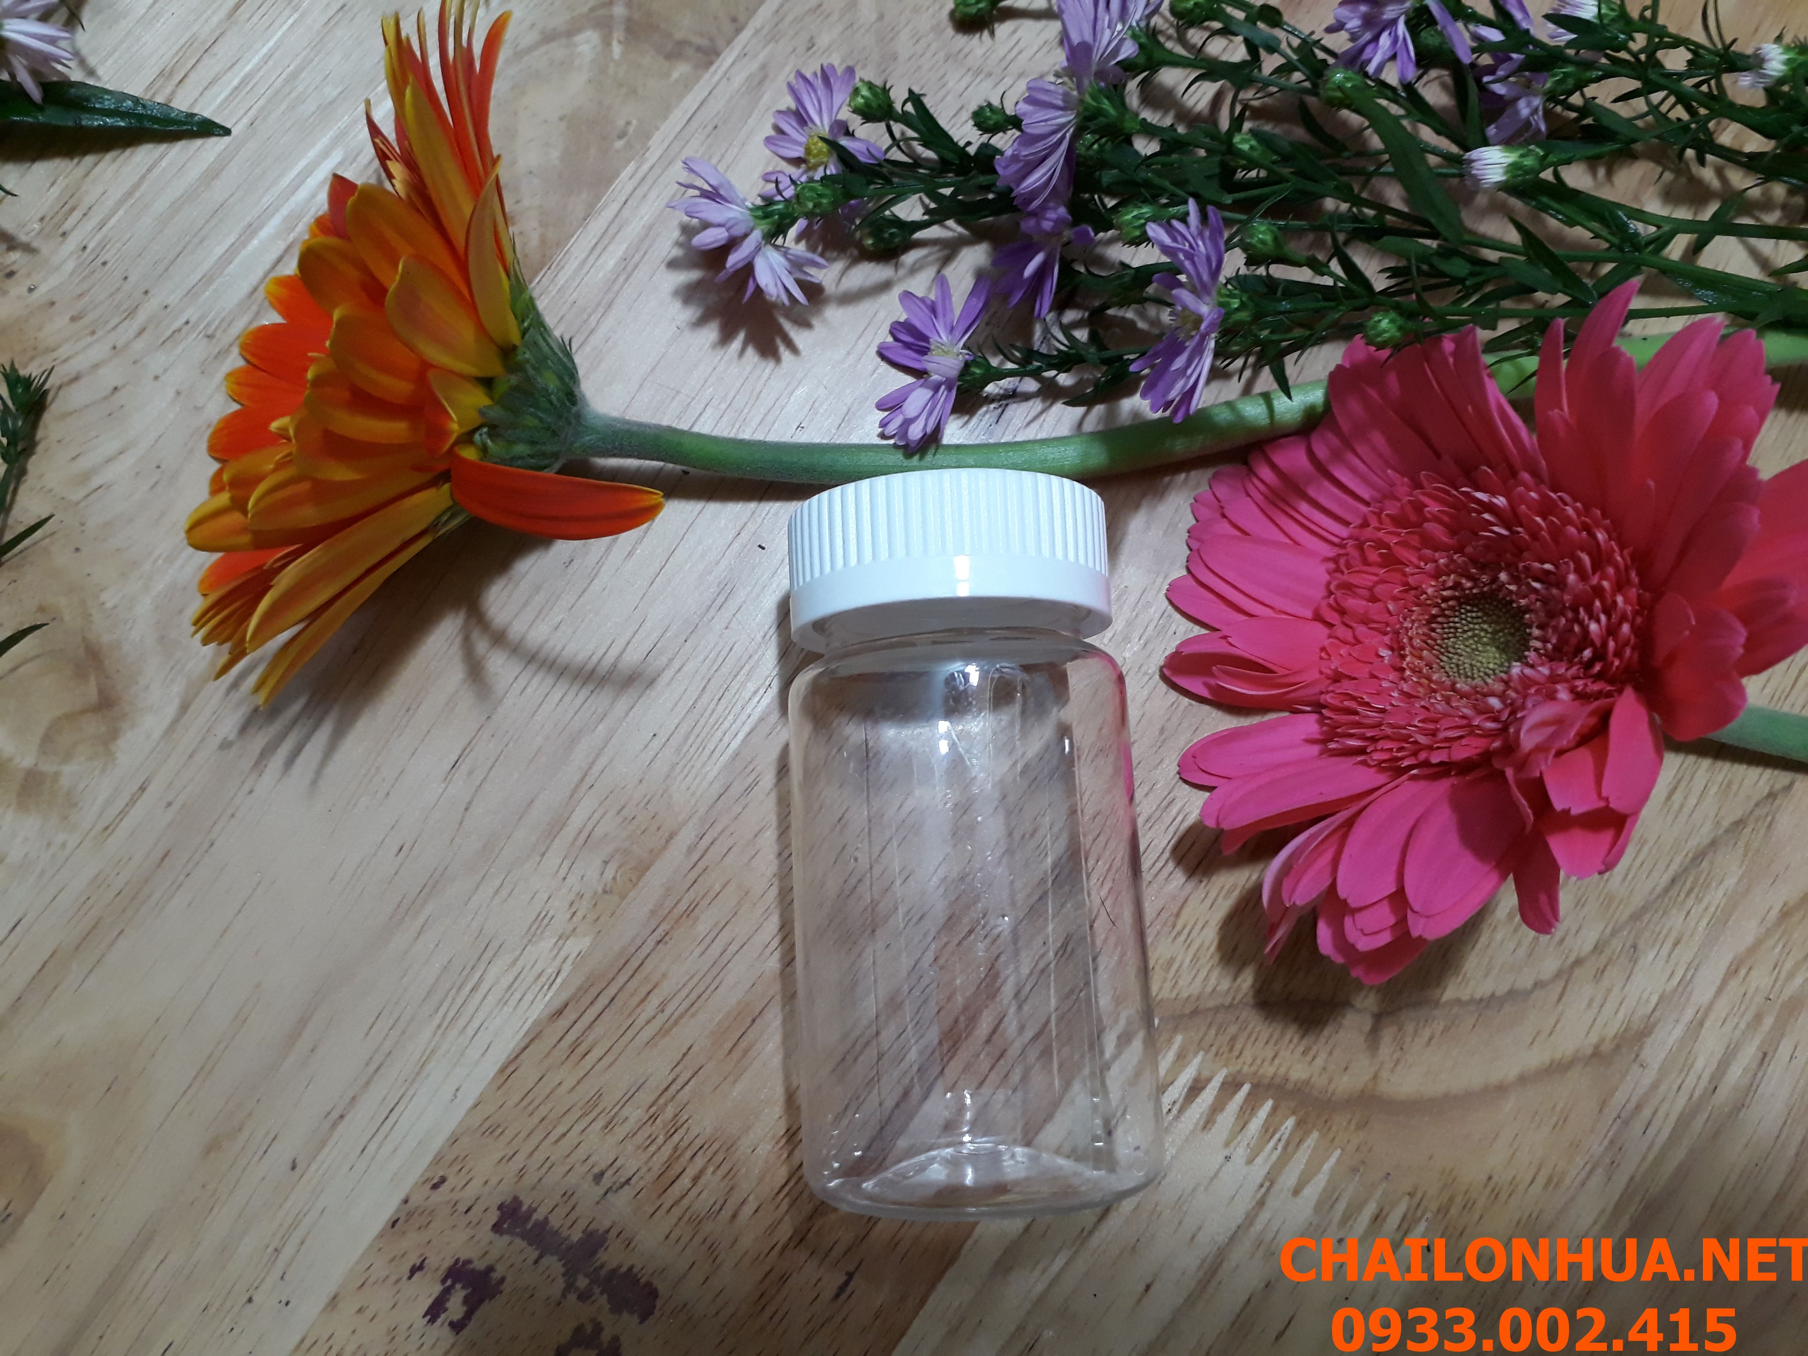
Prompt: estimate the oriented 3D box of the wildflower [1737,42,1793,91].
[{"bbox_3d":[0.143,-0.102,0.234,0.008,0.008,0.008,-18,77,12],"label":"wildflower"}]

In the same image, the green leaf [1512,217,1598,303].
[{"bbox_3d":[0.104,-0.067,0.226,0.018,0.003,0.004,39,80,8],"label":"green leaf"}]

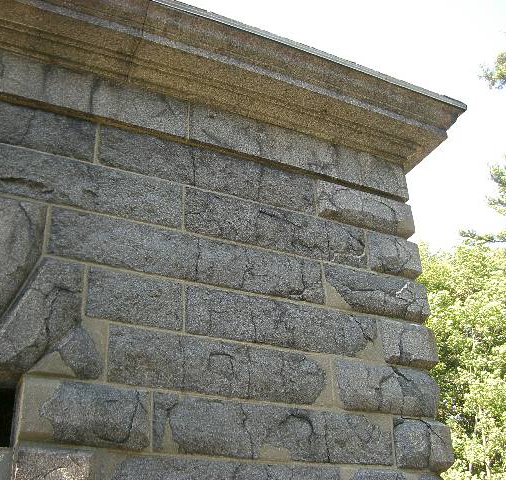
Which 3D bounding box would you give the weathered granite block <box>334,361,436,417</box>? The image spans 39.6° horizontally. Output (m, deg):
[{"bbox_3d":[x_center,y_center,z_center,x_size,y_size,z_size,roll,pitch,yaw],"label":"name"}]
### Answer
[{"bbox_3d":[0.912,1.156,5.261,0.926,0.357,0.420,12,-27,-24],"label":"weathered granite block"}]

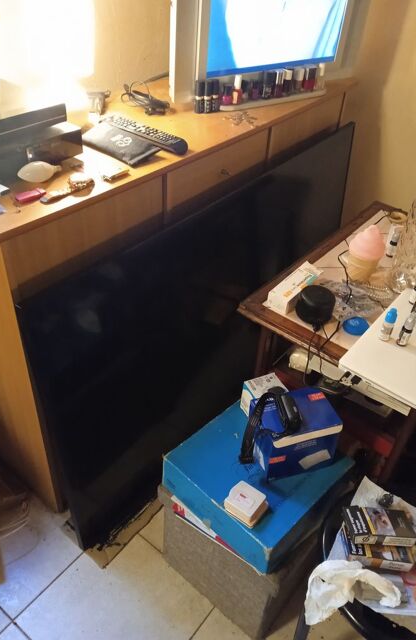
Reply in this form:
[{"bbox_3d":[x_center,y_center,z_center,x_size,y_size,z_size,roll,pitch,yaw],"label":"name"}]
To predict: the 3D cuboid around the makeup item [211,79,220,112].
[{"bbox_3d":[0.021,-0.578,1.334,0.021,0.077,0.021,3,38,-2],"label":"makeup item"}]

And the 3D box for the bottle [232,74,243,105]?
[{"bbox_3d":[0.075,-0.589,1.323,0.024,0.066,0.024,3,40,-3],"label":"bottle"}]

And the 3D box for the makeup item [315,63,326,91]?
[{"bbox_3d":[0.362,-0.774,1.647,0.026,0.074,0.025,-23,44,-31],"label":"makeup item"}]

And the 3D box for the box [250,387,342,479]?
[{"bbox_3d":[0.164,0.219,1.020,0.141,0.098,0.111,-11,41,-19],"label":"box"}]

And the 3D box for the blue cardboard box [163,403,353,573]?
[{"bbox_3d":[0.099,0.312,1.058,0.270,0.093,0.270,31,45,32],"label":"blue cardboard box"}]

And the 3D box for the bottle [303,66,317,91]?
[{"bbox_3d":[0.287,-0.675,1.454,0.028,0.061,0.028,3,40,-3],"label":"bottle"}]

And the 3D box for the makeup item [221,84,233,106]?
[{"bbox_3d":[0.048,-0.582,1.343,0.026,0.045,0.026,3,38,-2],"label":"makeup item"}]

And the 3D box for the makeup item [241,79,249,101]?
[{"bbox_3d":[0.109,-0.671,1.509,0.024,0.052,0.024,-23,44,-31],"label":"makeup item"}]

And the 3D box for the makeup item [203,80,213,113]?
[{"bbox_3d":[-0.001,-0.570,1.322,0.021,0.077,0.021,3,38,-2],"label":"makeup item"}]

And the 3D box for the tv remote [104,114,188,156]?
[{"bbox_3d":[-0.134,-0.390,1.093,0.220,0.018,0.047,31,46,28],"label":"tv remote"}]

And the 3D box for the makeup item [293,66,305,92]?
[{"bbox_3d":[0.260,-0.684,1.477,0.024,0.062,0.024,3,38,-2],"label":"makeup item"}]

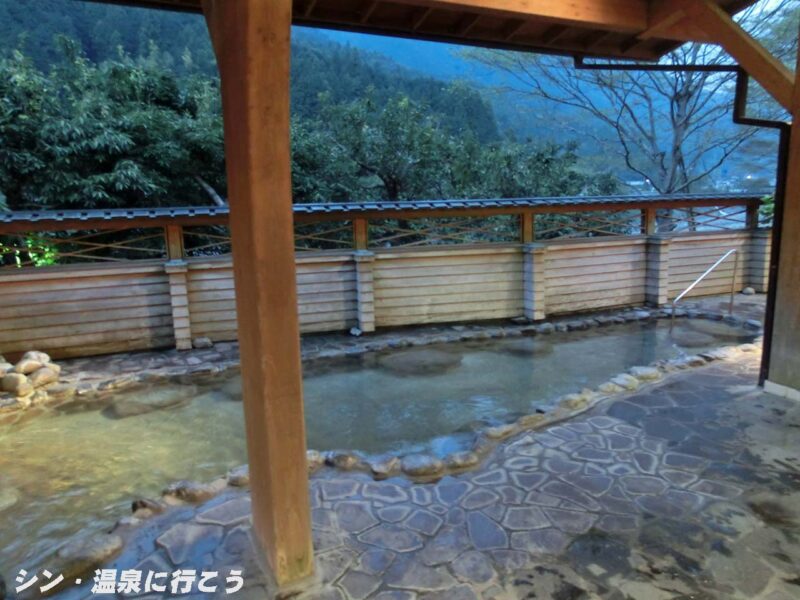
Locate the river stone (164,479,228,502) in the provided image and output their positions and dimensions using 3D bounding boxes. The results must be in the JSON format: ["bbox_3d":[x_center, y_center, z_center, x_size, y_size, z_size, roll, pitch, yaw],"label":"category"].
[{"bbox_3d":[-1.035,0.975,2.792,0.294,0.090,0.147,-6,11,-24],"label":"river stone"}]

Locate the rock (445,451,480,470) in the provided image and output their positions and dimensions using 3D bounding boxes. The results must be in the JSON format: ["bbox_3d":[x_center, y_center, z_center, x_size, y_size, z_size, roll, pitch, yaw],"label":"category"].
[{"bbox_3d":[0.358,0.921,3.155,0.197,0.093,0.128,-3,10,-12],"label":"rock"}]

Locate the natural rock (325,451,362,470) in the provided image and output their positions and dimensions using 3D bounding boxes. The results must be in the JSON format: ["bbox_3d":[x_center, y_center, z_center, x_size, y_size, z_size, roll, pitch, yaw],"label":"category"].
[{"bbox_3d":[-0.302,0.882,3.027,0.196,0.097,0.137,-3,10,-12],"label":"natural rock"}]

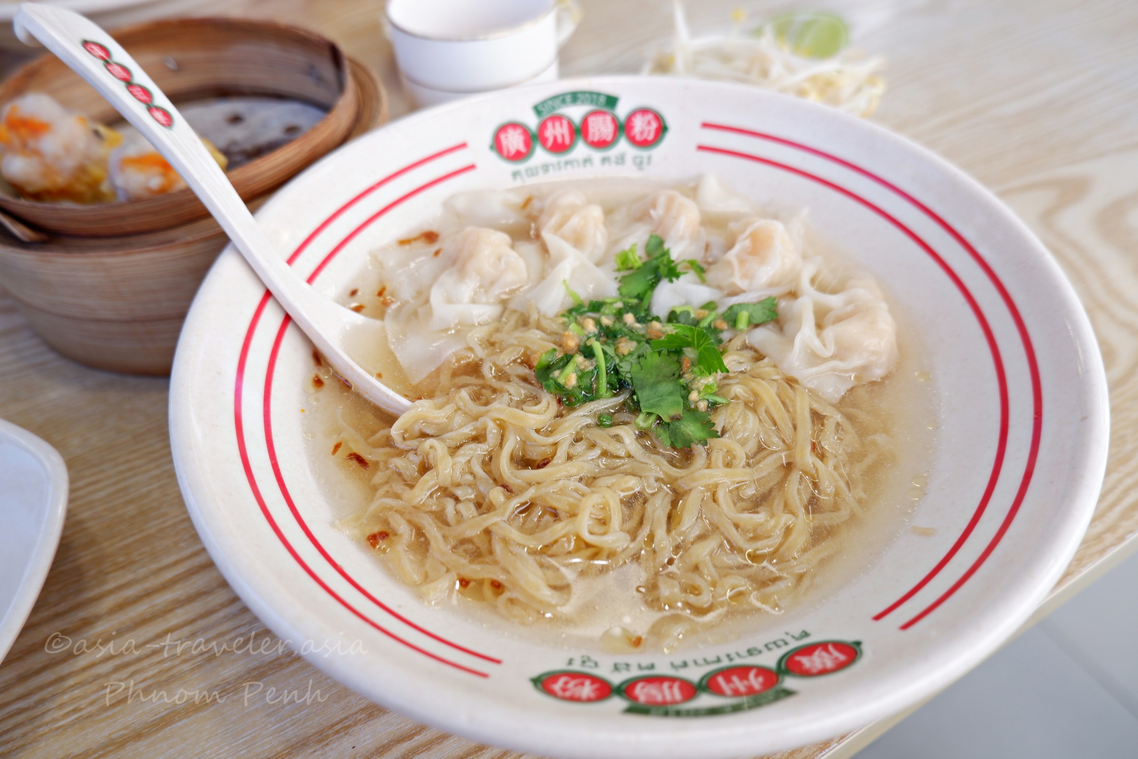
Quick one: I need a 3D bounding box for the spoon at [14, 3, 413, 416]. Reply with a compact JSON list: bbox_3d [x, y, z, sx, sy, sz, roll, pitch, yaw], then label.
[{"bbox_3d":[-0.090,-0.042,0.213,0.168,0.040,0.043,39,35,-3],"label":"spoon"}]

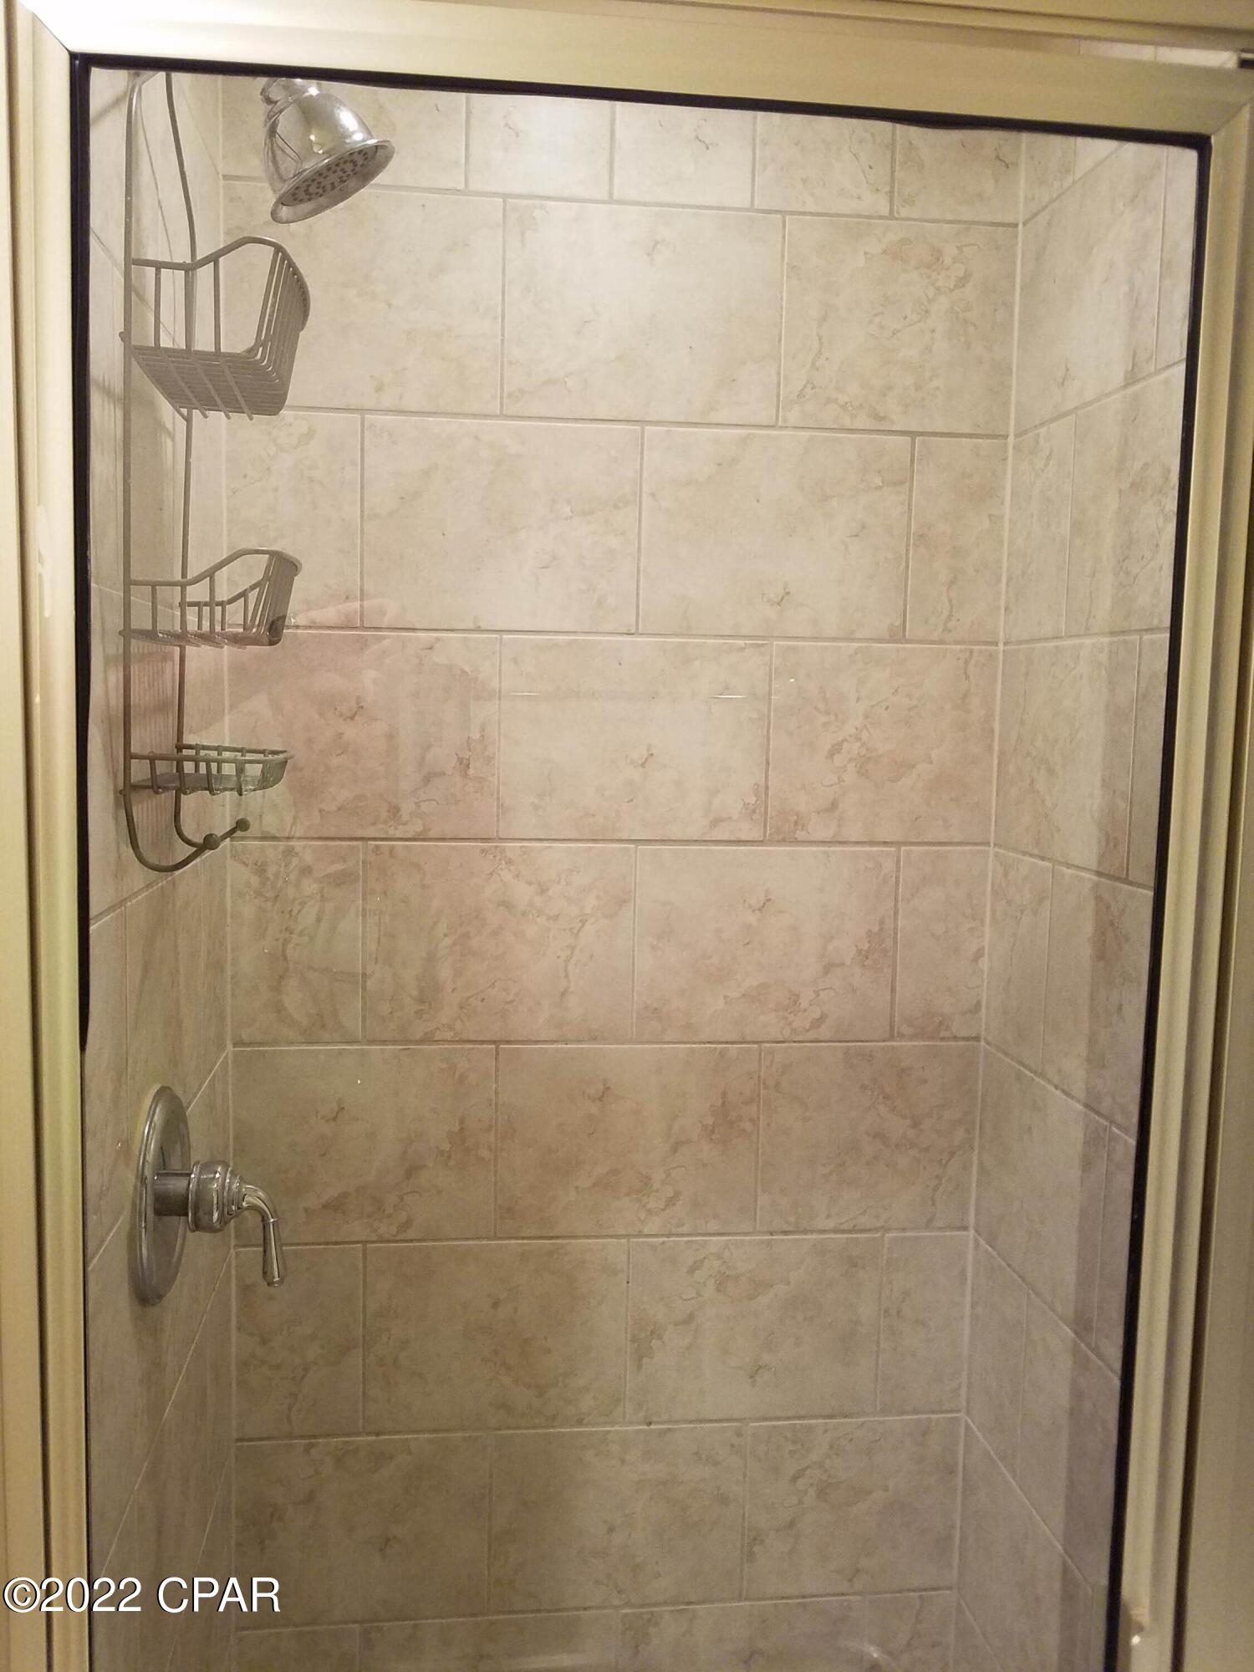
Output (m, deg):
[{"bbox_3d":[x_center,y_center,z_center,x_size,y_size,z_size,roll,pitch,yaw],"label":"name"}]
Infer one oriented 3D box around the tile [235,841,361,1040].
[{"bbox_3d":[-0.390,0.127,1.483,0.147,0.240,0.010,1,5,-6],"label":"tile"}]

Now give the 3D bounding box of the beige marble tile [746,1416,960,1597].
[{"bbox_3d":[0.288,0.858,1.606,0.276,0.238,0.010,1,6,-6],"label":"beige marble tile"}]

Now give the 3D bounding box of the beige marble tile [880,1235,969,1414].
[{"bbox_3d":[0.376,0.618,1.591,0.108,0.237,0.010,1,6,-6],"label":"beige marble tile"}]

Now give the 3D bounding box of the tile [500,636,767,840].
[{"bbox_3d":[0.010,-0.112,1.479,0.315,0.237,0.010,1,6,-6],"label":"tile"}]

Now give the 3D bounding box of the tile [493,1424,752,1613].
[{"bbox_3d":[-0.010,0.854,1.575,0.316,0.238,0.010,1,6,-6],"label":"tile"}]

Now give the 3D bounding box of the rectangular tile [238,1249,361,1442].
[{"bbox_3d":[-0.393,0.608,1.510,0.149,0.237,0.010,1,6,-6],"label":"rectangular tile"}]

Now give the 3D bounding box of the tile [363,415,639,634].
[{"bbox_3d":[-0.137,-0.343,1.400,0.305,0.230,0.010,1,6,-6],"label":"tile"}]

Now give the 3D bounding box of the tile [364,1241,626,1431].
[{"bbox_3d":[-0.159,0.610,1.535,0.315,0.239,0.010,1,6,-6],"label":"tile"}]

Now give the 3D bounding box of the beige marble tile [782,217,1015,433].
[{"bbox_3d":[0.307,-0.573,1.420,0.266,0.230,0.010,1,6,-6],"label":"beige marble tile"}]

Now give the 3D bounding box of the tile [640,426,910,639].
[{"bbox_3d":[0.177,-0.356,1.494,0.318,0.240,0.010,1,5,-6],"label":"tile"}]

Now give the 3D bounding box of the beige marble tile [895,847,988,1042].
[{"bbox_3d":[0.372,0.130,1.495,0.107,0.230,0.010,1,6,-6],"label":"beige marble tile"}]

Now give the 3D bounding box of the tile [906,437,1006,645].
[{"bbox_3d":[0.398,-0.354,1.516,0.117,0.240,0.010,1,5,-6],"label":"tile"}]

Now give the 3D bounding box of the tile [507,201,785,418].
[{"bbox_3d":[0.021,-0.602,1.454,0.318,0.240,0.010,1,5,-6],"label":"tile"}]

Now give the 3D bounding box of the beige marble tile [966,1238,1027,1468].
[{"bbox_3d":[0.436,0.606,1.470,0.010,0.230,0.142,0,6,-9],"label":"beige marble tile"}]

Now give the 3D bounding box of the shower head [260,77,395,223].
[{"bbox_3d":[-0.267,-0.590,1.052,0.117,0.085,0.117,-29,11,-9],"label":"shower head"}]

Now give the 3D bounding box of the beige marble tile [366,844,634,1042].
[{"bbox_3d":[-0.146,0.124,1.445,0.305,0.230,0.010,1,6,-6],"label":"beige marble tile"}]

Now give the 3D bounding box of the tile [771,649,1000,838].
[{"bbox_3d":[0.313,-0.110,1.531,0.278,0.240,0.010,1,5,-6],"label":"tile"}]

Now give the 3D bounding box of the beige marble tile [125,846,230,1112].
[{"bbox_3d":[-0.432,0.151,1.217,0.010,0.240,0.455,0,5,-8],"label":"beige marble tile"}]

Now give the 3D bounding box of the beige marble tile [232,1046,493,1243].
[{"bbox_3d":[-0.310,0.367,1.494,0.305,0.239,0.010,1,6,-6],"label":"beige marble tile"}]

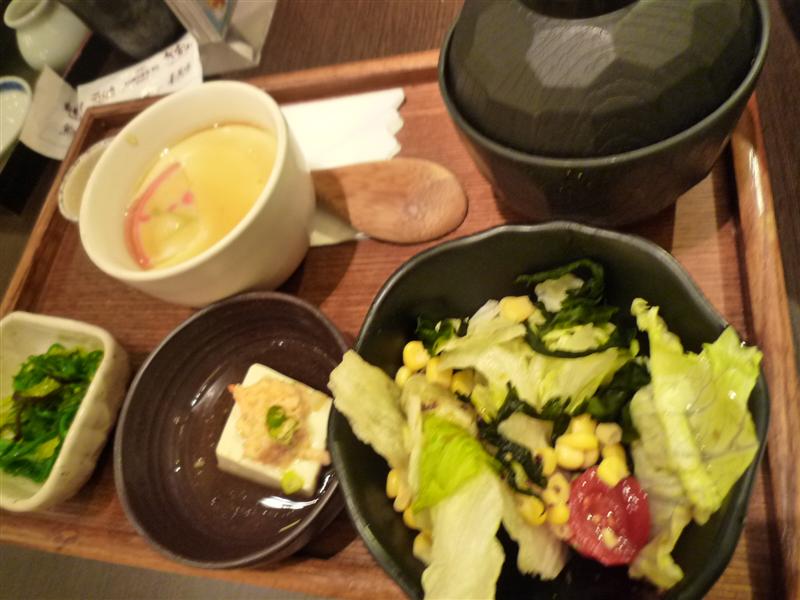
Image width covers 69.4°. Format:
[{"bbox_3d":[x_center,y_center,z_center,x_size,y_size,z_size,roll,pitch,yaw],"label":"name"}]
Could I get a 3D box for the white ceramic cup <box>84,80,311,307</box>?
[{"bbox_3d":[-0.080,-0.039,0.256,0.096,0.056,0.096,0,65,20],"label":"white ceramic cup"}]

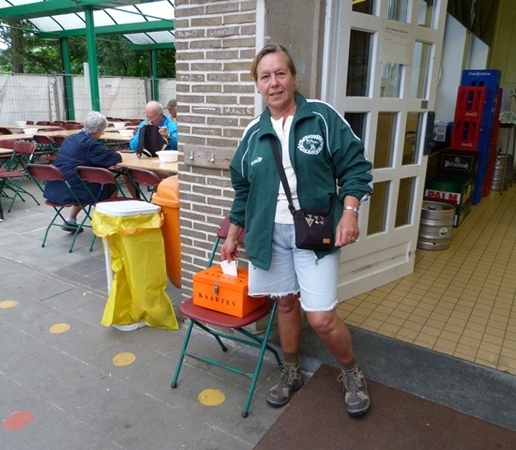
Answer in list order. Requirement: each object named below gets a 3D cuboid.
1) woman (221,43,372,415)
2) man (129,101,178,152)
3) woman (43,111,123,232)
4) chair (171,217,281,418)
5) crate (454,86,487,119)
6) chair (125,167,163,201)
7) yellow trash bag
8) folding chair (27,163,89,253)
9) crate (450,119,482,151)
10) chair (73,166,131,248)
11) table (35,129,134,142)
[{"bbox_3d":[0.184,0.043,2.057,0.670,1.610,0.460,4,16,11],"label":"woman"},{"bbox_3d":[-1.328,-0.906,5.785,0.580,1.360,0.750,11,18,31],"label":"man"},{"bbox_3d":[-1.746,-0.484,4.387,0.570,1.280,0.820,10,18,28],"label":"woman"},{"bbox_3d":[-0.121,0.424,2.188,0.450,0.790,0.500,10,18,27],"label":"chair"},{"bbox_3d":[2.356,-1.346,4.777,0.275,0.330,0.360,10,18,27],"label":"crate"},{"bbox_3d":[-0.915,-0.163,4.207,0.460,0.800,0.480,11,19,31],"label":"chair"},{"bbox_3d":[-0.791,0.264,2.829,0.480,0.730,0.360,-3,17,-14],"label":"yellow trash bag"},{"bbox_3d":[-1.853,-0.198,4.260,0.460,0.800,0.480,8,17,22],"label":"folding chair"},{"bbox_3d":[2.353,-1.030,4.865,0.275,0.330,0.360,10,18,27],"label":"crate"},{"bbox_3d":[-1.372,-0.169,4.205,0.450,0.790,0.500,11,18,30],"label":"chair"},{"bbox_3d":[-3.035,-1.308,8.229,2.200,0.750,1.000,11,18,31],"label":"table"}]

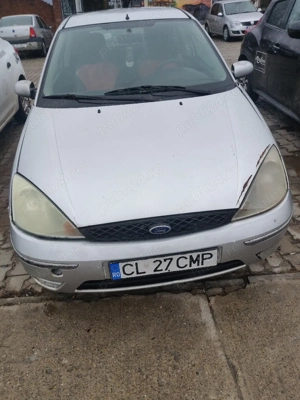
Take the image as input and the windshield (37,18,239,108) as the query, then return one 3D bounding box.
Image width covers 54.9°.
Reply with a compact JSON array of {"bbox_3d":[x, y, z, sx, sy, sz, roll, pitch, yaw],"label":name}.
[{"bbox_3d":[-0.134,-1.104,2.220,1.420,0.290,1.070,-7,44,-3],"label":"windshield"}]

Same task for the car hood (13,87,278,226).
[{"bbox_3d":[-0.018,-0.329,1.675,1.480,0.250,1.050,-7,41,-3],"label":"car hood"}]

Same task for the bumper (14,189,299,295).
[{"bbox_3d":[0.047,0.220,1.636,1.680,0.410,0.490,-7,34,-3],"label":"bumper"}]

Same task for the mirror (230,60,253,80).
[{"bbox_3d":[0.751,-1.071,2.365,0.190,0.135,0.150,-7,34,-3],"label":"mirror"}]

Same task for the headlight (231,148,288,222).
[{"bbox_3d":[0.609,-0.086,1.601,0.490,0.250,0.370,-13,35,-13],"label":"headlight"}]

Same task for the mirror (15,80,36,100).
[{"bbox_3d":[-0.980,-0.876,2.276,0.190,0.135,0.150,-7,34,-3],"label":"mirror"}]

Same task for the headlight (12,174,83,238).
[{"bbox_3d":[-0.562,0.049,1.542,0.490,0.250,0.370,0,34,7],"label":"headlight"}]

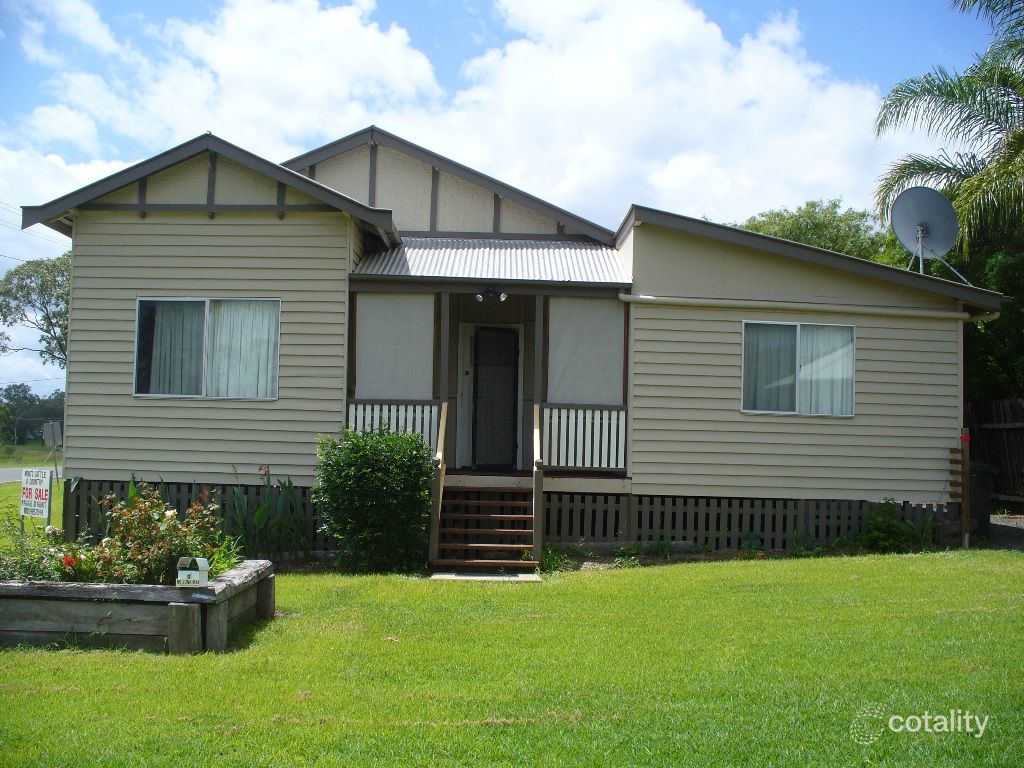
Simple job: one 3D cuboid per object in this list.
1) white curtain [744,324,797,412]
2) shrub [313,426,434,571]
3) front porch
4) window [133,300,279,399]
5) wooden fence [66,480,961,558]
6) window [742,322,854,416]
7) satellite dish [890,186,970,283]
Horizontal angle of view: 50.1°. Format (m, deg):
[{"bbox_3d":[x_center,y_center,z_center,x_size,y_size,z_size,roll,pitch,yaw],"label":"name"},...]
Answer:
[{"bbox_3d":[3.276,-0.196,13.919,0.671,1.124,0.100,1,-2,0],"label":"white curtain"},{"bbox_3d":[-1.632,1.330,12.808,1.398,1.572,1.300,1,-2,0],"label":"shrub"},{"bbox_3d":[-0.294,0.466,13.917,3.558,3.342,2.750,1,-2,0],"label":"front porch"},{"bbox_3d":[-3.840,-0.455,13.823,1.823,1.271,0.100,1,-2,0],"label":"window"},{"bbox_3d":[0.019,1.702,13.746,11.272,0.760,0.100,1,-2,0],"label":"wooden fence"},{"bbox_3d":[3.622,-0.185,13.819,1.421,1.148,0.100,1,-2,0],"label":"window"},{"bbox_3d":[5.640,-2.001,14.750,1.050,1.300,0.750,-1,-3,40],"label":"satellite dish"}]

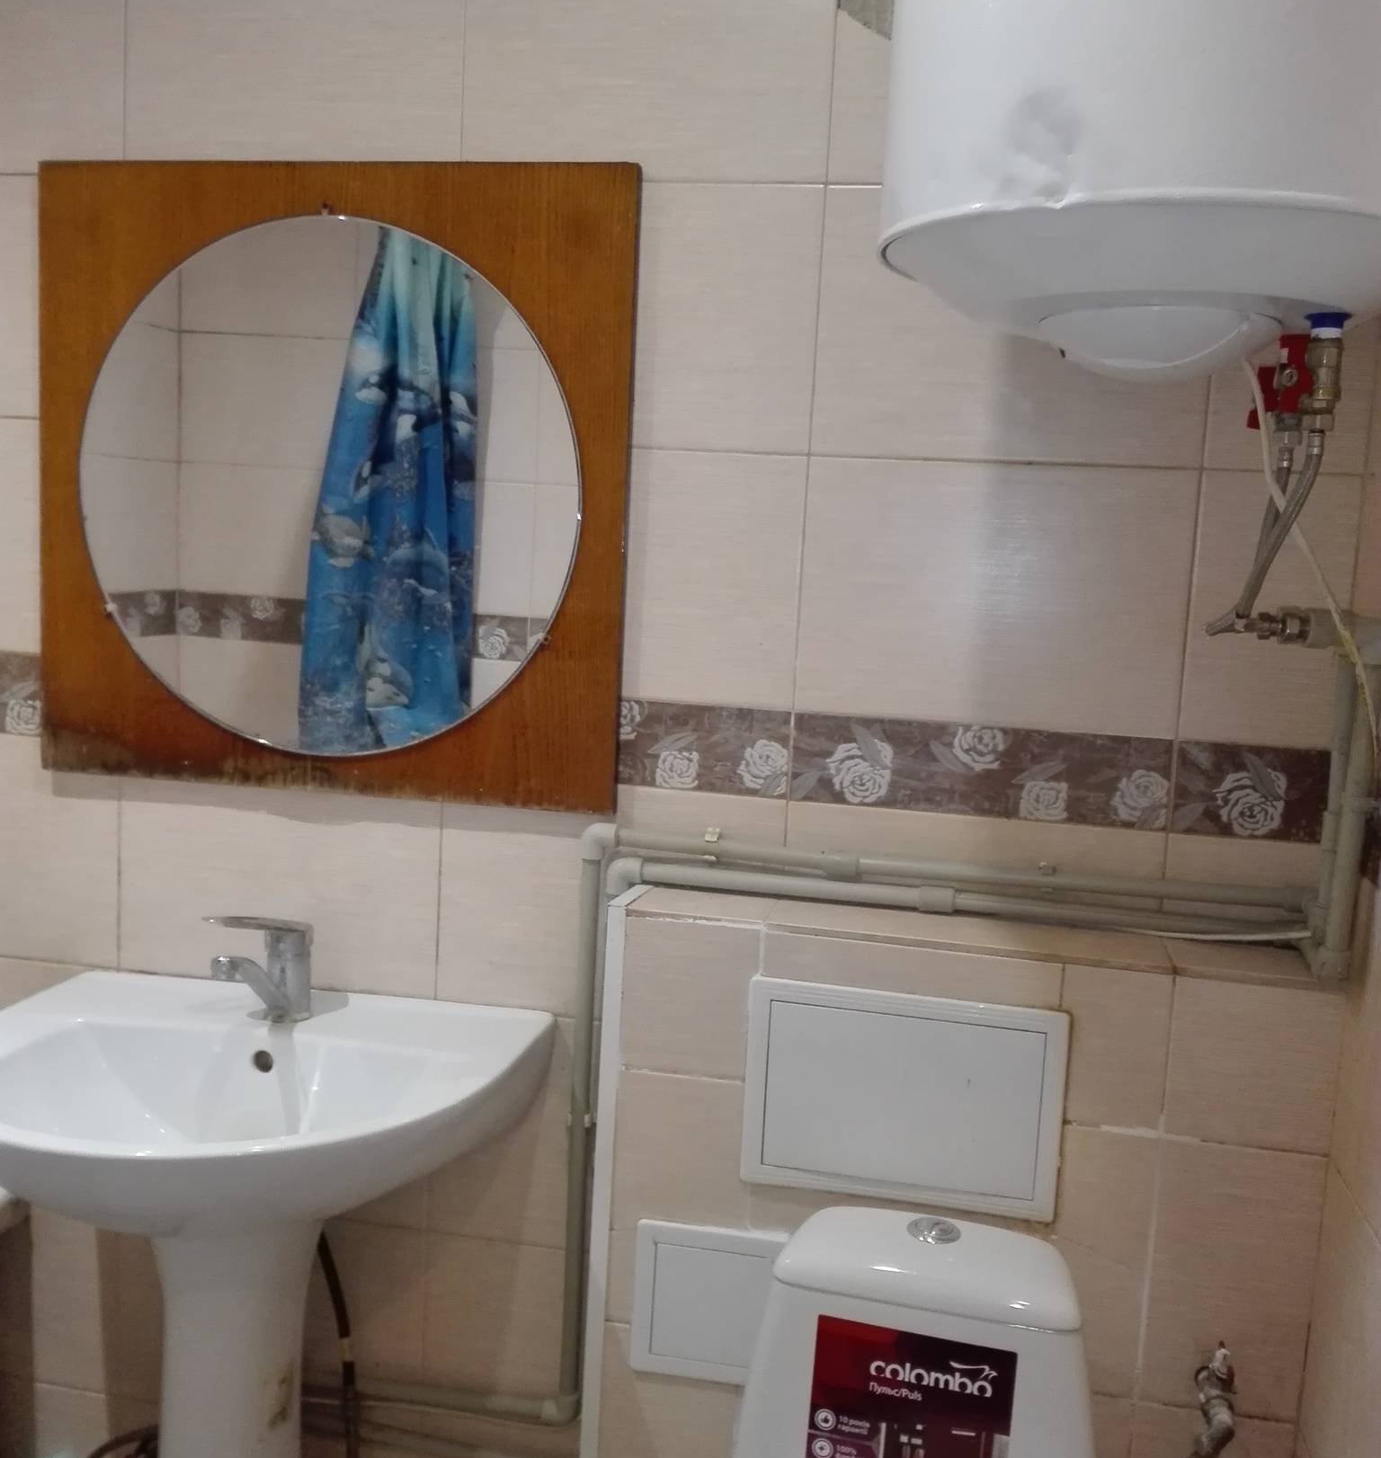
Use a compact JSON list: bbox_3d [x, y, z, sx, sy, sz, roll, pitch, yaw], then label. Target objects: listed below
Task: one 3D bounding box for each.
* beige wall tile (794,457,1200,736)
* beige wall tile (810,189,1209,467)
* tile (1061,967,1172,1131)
[{"bbox_3d":[0.319,-0.142,1.523,0.399,0.276,0.009,4,7,10],"label":"beige wall tile"},{"bbox_3d":[0.334,-0.419,1.490,0.399,0.276,0.009,4,7,10],"label":"beige wall tile"},{"bbox_3d":[0.416,0.313,1.411,0.099,0.158,0.009,4,7,10],"label":"tile"}]

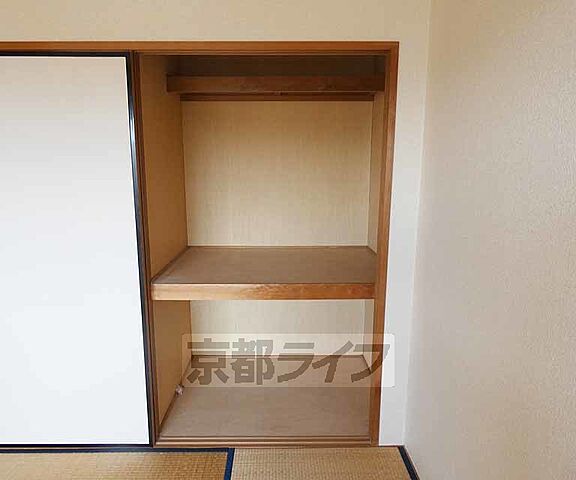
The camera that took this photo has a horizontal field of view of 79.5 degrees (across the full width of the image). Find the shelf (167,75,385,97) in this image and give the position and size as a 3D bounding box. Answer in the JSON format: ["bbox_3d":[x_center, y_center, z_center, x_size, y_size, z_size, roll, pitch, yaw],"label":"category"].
[{"bbox_3d":[-0.064,-0.887,1.988,1.228,0.085,0.050,0,11,0],"label":"shelf"}]

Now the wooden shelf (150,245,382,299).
[{"bbox_3d":[-0.046,0.163,1.993,1.178,0.076,0.814,0,11,0],"label":"wooden shelf"}]

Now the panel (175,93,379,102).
[{"bbox_3d":[-0.066,-0.902,2.194,1.228,0.043,0.030,0,11,0],"label":"panel"}]

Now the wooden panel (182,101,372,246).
[{"bbox_3d":[-0.065,-0.419,2.312,1.228,0.951,0.035,0,11,0],"label":"wooden panel"}]

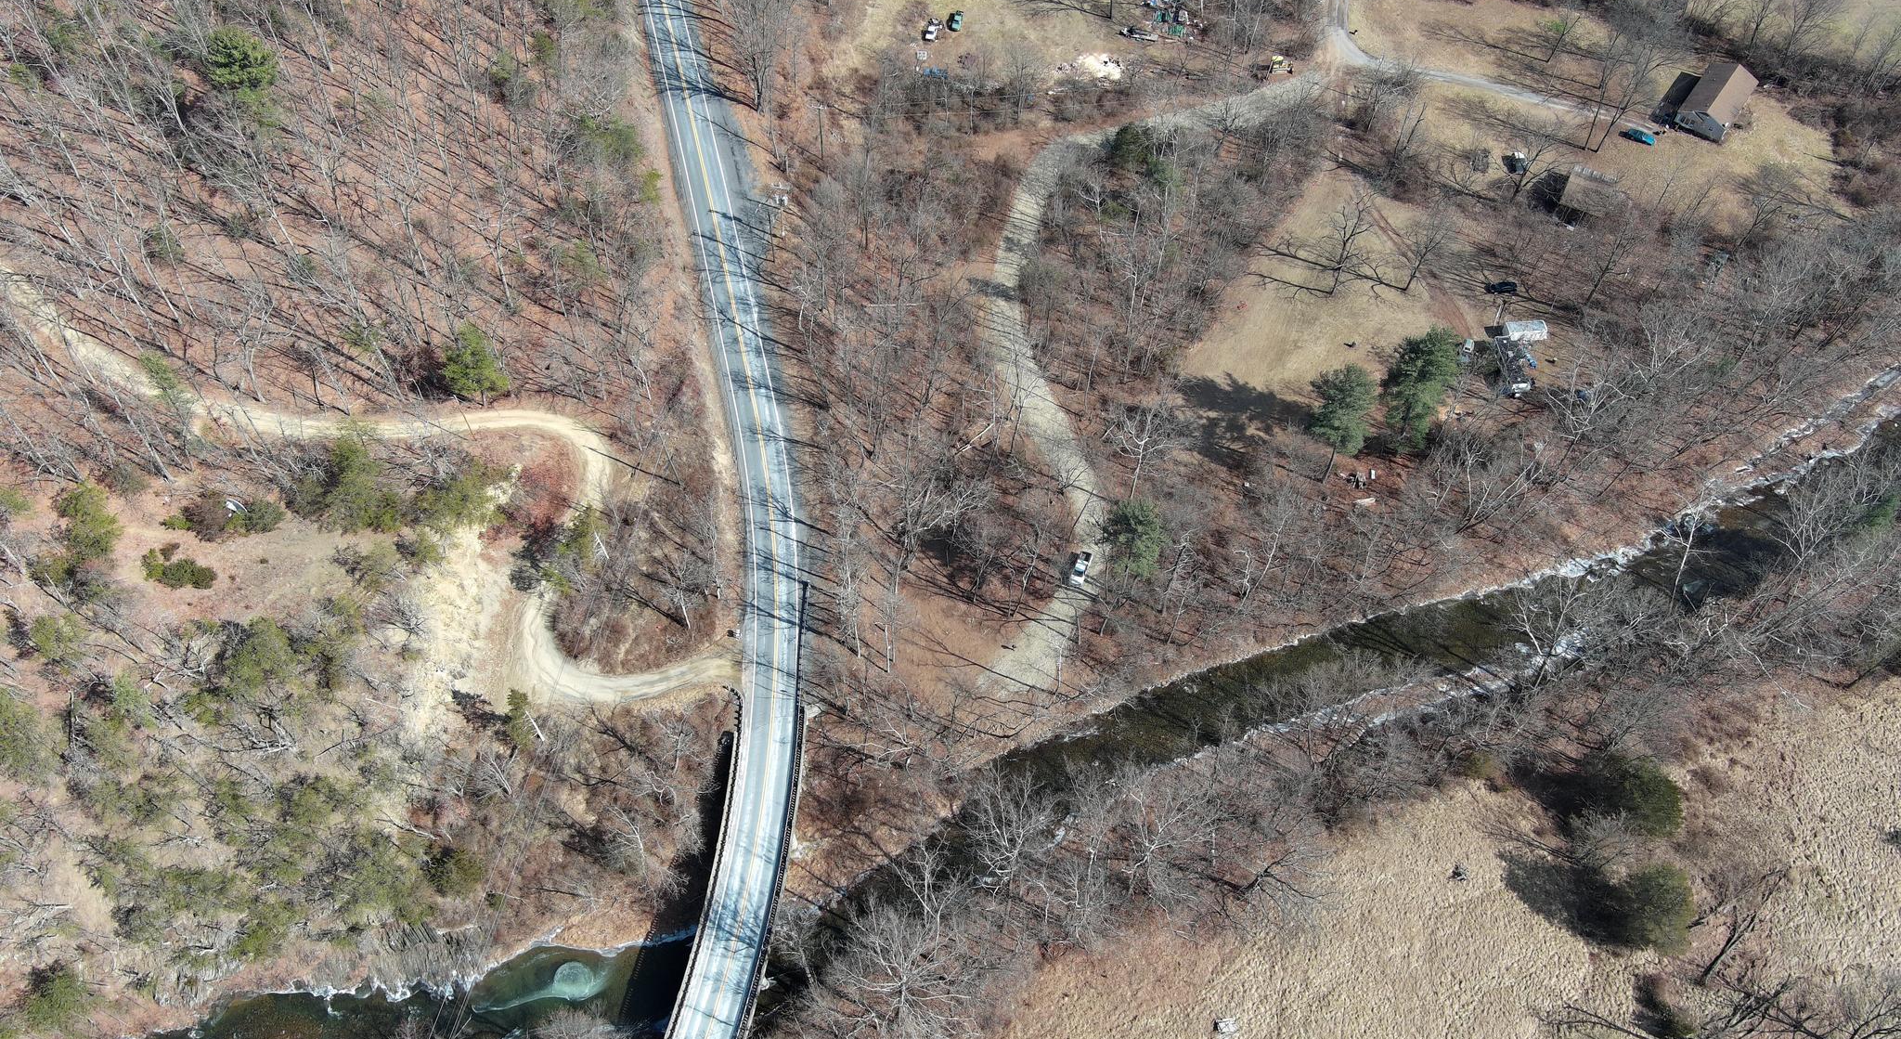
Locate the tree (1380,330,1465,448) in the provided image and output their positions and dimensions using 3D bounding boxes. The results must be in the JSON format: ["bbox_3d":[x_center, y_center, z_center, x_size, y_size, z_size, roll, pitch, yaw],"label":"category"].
[{"bbox_3d":[69.930,-16.680,228.630,10.000,25.500,10.000,21,57,14],"label":"tree"}]

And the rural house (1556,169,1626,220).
[{"bbox_3d":[111.810,-56.060,268.290,8.800,3.900,10.000,23,58,15],"label":"rural house"}]

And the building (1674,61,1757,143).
[{"bbox_3d":[141.550,-77.570,282.870,9.000,5.300,15.600,30,60,19],"label":"building"}]

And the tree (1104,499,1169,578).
[{"bbox_3d":[25.830,5.230,216.540,8.300,19.500,8.300,10,55,7],"label":"tree"}]

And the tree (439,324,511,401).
[{"bbox_3d":[-70.380,-21.980,224.260,9.200,17.000,9.200,-21,57,-14],"label":"tree"}]

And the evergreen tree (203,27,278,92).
[{"bbox_3d":[-115.580,-73.960,248.280,11.000,15.000,11.000,-25,58,-17],"label":"evergreen tree"}]

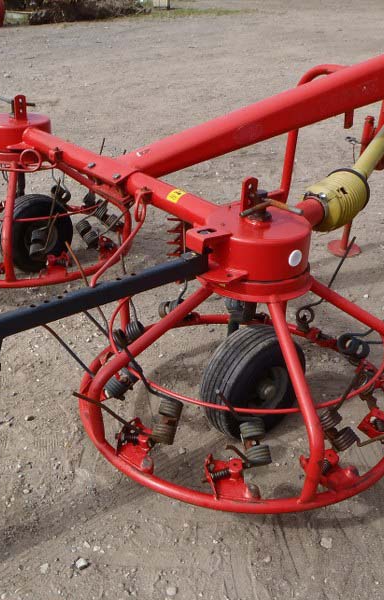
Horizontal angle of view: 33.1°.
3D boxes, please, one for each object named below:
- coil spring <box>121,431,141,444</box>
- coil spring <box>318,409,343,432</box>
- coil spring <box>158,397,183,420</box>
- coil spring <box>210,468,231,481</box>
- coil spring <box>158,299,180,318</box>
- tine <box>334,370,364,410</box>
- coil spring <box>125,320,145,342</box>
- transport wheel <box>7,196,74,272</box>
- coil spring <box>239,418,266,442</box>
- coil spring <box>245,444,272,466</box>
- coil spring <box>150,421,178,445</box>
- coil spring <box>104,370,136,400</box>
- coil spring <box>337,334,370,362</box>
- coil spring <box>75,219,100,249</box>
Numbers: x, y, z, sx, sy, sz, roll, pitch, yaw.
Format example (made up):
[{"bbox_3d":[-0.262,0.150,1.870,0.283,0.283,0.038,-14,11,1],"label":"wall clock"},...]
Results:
[{"bbox_3d":[-0.168,0.384,1.794,0.047,0.024,0.024,-7,48,17],"label":"coil spring"},{"bbox_3d":[0.389,0.335,1.808,0.064,0.064,0.047,-36,70,0],"label":"coil spring"},{"bbox_3d":[-0.058,0.299,1.781,0.064,0.064,0.044,21,67,2],"label":"coil spring"},{"bbox_3d":[0.075,0.456,1.685,0.049,0.024,0.024,-15,57,-7],"label":"coil spring"},{"bbox_3d":[-0.078,0.033,2.339,0.064,0.064,0.103,-23,0,-45],"label":"coil spring"},{"bbox_3d":[0.384,0.227,1.599,0.012,0.244,0.012,-2,60,-3],"label":"tine"},{"bbox_3d":[-0.193,0.113,2.196,0.047,0.064,0.064,-22,0,13],"label":"coil spring"},{"bbox_3d":[-0.786,-0.334,3.269,0.382,0.382,0.153,-22,36,-39],"label":"transport wheel"},{"bbox_3d":[0.163,0.349,1.740,0.064,0.064,0.047,-14,58,0],"label":"coil spring"},{"bbox_3d":[0.173,0.405,1.689,0.064,0.064,0.044,-11,65,3],"label":"coil spring"},{"bbox_3d":[-0.078,0.359,1.754,0.064,0.064,0.044,21,67,2],"label":"coil spring"},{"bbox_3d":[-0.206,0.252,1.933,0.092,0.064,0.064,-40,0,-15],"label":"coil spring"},{"bbox_3d":[0.545,0.160,2.178,0.103,0.064,0.064,29,6,-40],"label":"coil spring"},{"bbox_3d":[-0.482,-0.308,2.997,0.103,0.064,0.064,42,-2,-4],"label":"coil spring"}]

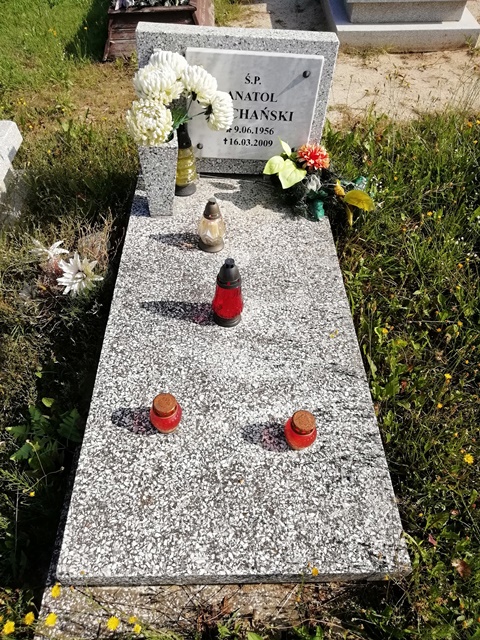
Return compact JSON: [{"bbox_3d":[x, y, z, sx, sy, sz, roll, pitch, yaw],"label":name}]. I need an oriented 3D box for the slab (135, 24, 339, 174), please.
[{"bbox_3d":[-0.018,-0.825,1.877,0.706,0.529,0.093,1,49,-3],"label":"slab"}]

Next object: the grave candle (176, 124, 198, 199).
[{"bbox_3d":[-0.213,-0.623,1.846,0.093,0.282,0.093,1,49,-3],"label":"grave candle"}]

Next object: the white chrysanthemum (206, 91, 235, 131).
[{"bbox_3d":[-0.065,-0.699,1.603,0.088,0.133,0.133,-7,49,1],"label":"white chrysanthemum"}]

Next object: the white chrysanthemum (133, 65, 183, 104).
[{"bbox_3d":[-0.252,-0.720,1.469,0.145,0.135,0.105,16,27,9],"label":"white chrysanthemum"}]

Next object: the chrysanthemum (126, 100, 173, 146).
[{"bbox_3d":[-0.299,-0.650,1.591,0.148,0.148,0.105,9,11,4],"label":"chrysanthemum"}]

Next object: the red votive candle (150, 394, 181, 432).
[{"bbox_3d":[-0.187,0.238,1.218,0.083,0.104,0.083,1,49,-3],"label":"red votive candle"}]

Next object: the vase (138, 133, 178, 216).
[{"bbox_3d":[-0.285,-0.522,1.744,0.130,0.294,0.129,1,49,-3],"label":"vase"}]

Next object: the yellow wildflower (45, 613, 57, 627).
[{"bbox_3d":[-0.392,0.620,0.995,0.027,0.014,0.027,1,49,-3],"label":"yellow wildflower"}]

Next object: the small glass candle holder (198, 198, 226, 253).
[{"bbox_3d":[-0.096,-0.337,1.670,0.096,0.195,0.096,1,49,-3],"label":"small glass candle holder"}]

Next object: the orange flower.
[{"bbox_3d":[0.264,-0.585,1.729,0.115,0.080,0.090,11,88,5],"label":"orange flower"}]

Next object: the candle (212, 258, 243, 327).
[{"bbox_3d":[-0.030,-0.088,1.427,0.091,0.240,0.091,1,49,-3],"label":"candle"}]

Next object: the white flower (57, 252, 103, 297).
[{"bbox_3d":[-0.573,-0.162,1.716,0.155,0.075,0.150,-15,89,-17],"label":"white flower"}]

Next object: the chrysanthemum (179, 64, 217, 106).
[{"bbox_3d":[-0.134,-0.759,1.556,0.132,0.090,0.132,28,34,-40],"label":"chrysanthemum"}]

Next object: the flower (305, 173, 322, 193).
[{"bbox_3d":[0.278,-0.521,1.820,0.058,0.065,0.055,1,12,-3],"label":"flower"}]

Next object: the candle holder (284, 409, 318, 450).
[{"bbox_3d":[0.155,0.275,1.206,0.083,0.101,0.083,1,49,-3],"label":"candle holder"}]

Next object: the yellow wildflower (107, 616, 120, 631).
[{"bbox_3d":[-0.270,0.646,1.026,0.027,0.014,0.027,1,49,-3],"label":"yellow wildflower"}]

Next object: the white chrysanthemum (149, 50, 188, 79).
[{"bbox_3d":[-0.230,-0.807,1.555,0.134,0.110,0.110,1,8,-3],"label":"white chrysanthemum"}]

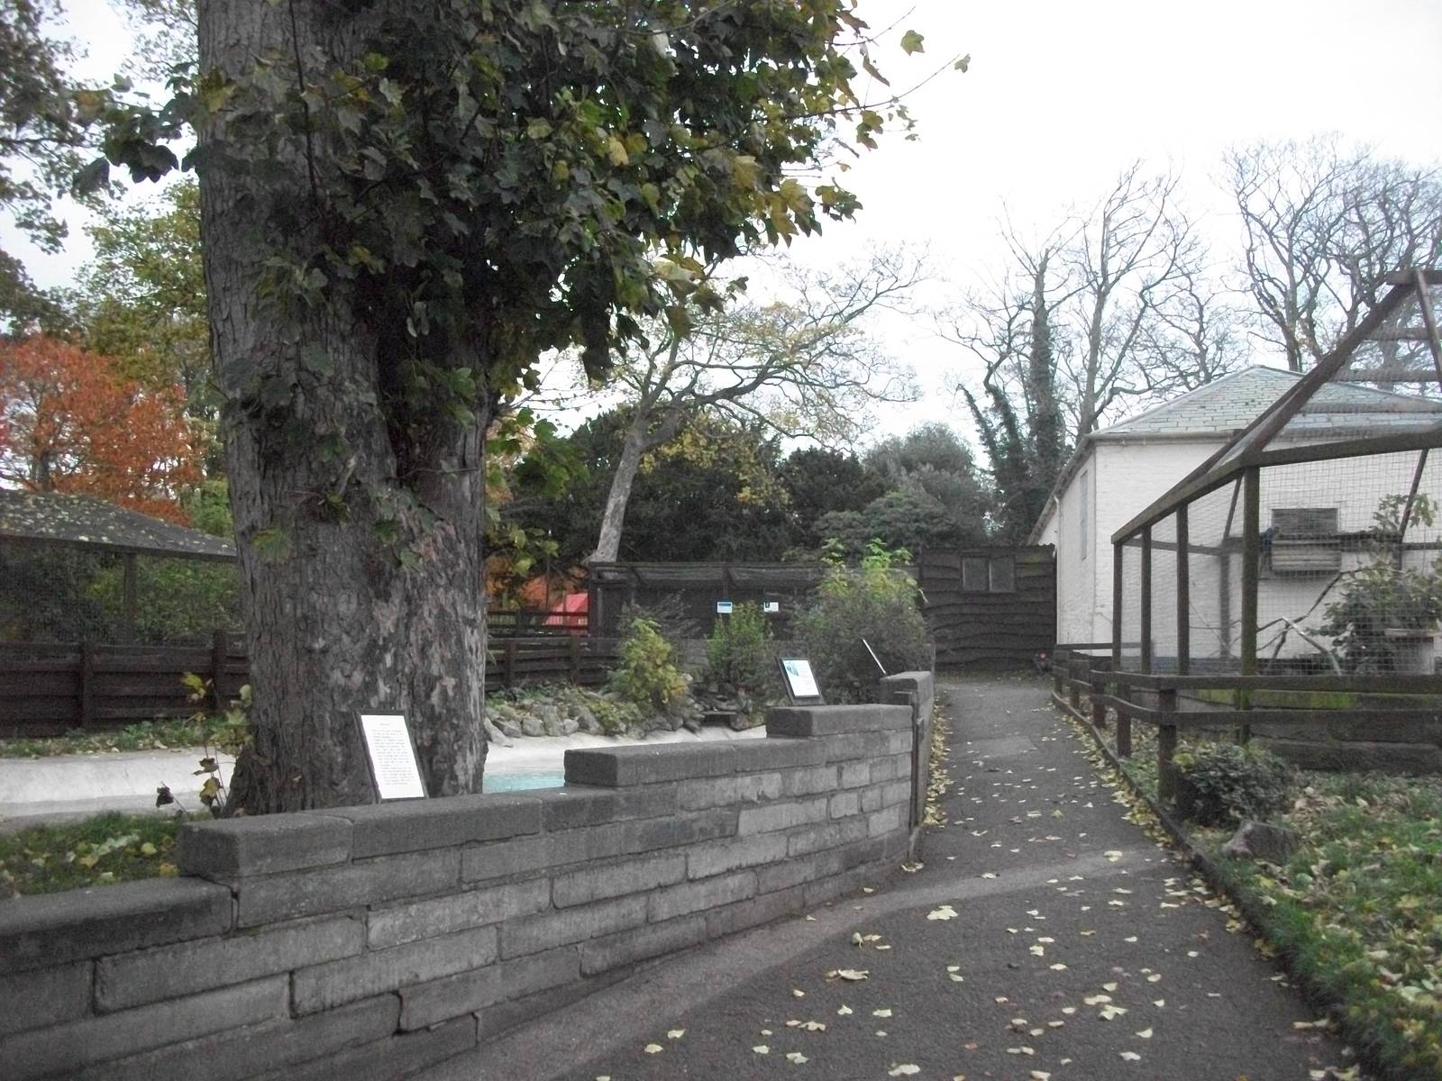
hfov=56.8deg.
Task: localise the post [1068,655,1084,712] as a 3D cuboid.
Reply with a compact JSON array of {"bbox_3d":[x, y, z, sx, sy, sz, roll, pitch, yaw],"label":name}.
[{"bbox_3d":[3.946,1.588,14.800,0.110,0.638,0.110,0,-4,9],"label":"post"}]

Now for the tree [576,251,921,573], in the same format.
[{"bbox_3d":[0.735,-2.206,29.500,7.400,8.426,6.600,1,-4,1],"label":"tree"}]

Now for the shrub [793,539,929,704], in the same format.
[{"bbox_3d":[1.315,0.808,12.500,1.270,1.648,1.200,1,-4,6],"label":"shrub"}]

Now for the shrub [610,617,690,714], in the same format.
[{"bbox_3d":[-0.709,1.230,13.000,0.790,0.978,0.750,1,-4,-3],"label":"shrub"}]

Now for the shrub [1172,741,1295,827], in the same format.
[{"bbox_3d":[3.153,1.500,8.200,0.750,0.527,0.650,-1,-5,21],"label":"shrub"}]

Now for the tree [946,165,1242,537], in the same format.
[{"bbox_3d":[12.887,-4.918,46.000,10.200,16.094,9.000,0,-4,16],"label":"tree"}]

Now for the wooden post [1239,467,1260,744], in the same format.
[{"bbox_3d":[4.206,0.555,10.600,0.115,2.284,0.115,0,-4,9],"label":"wooden post"}]

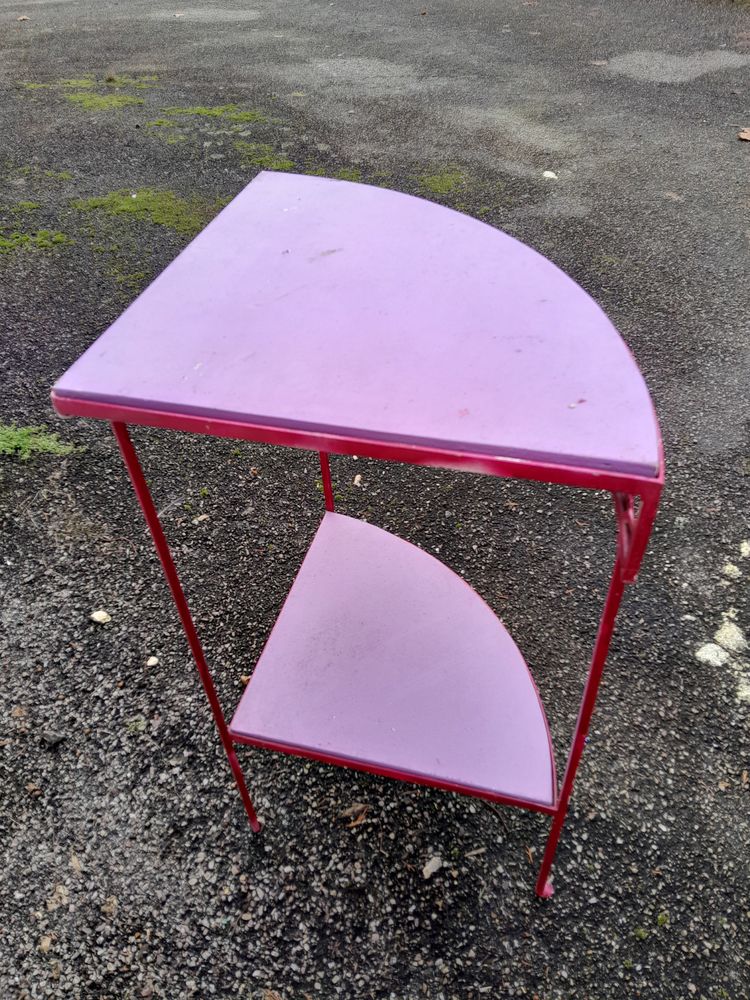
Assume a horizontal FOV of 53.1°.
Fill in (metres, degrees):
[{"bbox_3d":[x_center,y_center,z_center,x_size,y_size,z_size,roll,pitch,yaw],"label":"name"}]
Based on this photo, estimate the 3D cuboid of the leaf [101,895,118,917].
[{"bbox_3d":[-0.356,0.544,1.008,0.021,0.006,0.022,28,51,30],"label":"leaf"}]

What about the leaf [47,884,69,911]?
[{"bbox_3d":[-0.430,0.539,1.018,0.022,0.006,0.026,23,49,26],"label":"leaf"}]

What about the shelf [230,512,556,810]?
[{"bbox_3d":[0.063,0.182,1.009,0.391,0.021,0.402,8,44,12],"label":"shelf"}]

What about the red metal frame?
[{"bbox_3d":[0.042,0.089,0.913,0.430,0.759,0.441,8,44,12],"label":"red metal frame"}]

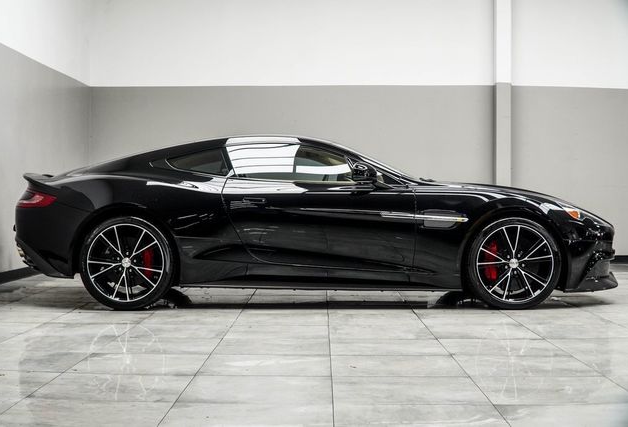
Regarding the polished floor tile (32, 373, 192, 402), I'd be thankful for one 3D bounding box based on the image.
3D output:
[{"bbox_3d":[-0.824,0.729,3.400,0.602,0.012,0.487,0,1,1],"label":"polished floor tile"}]

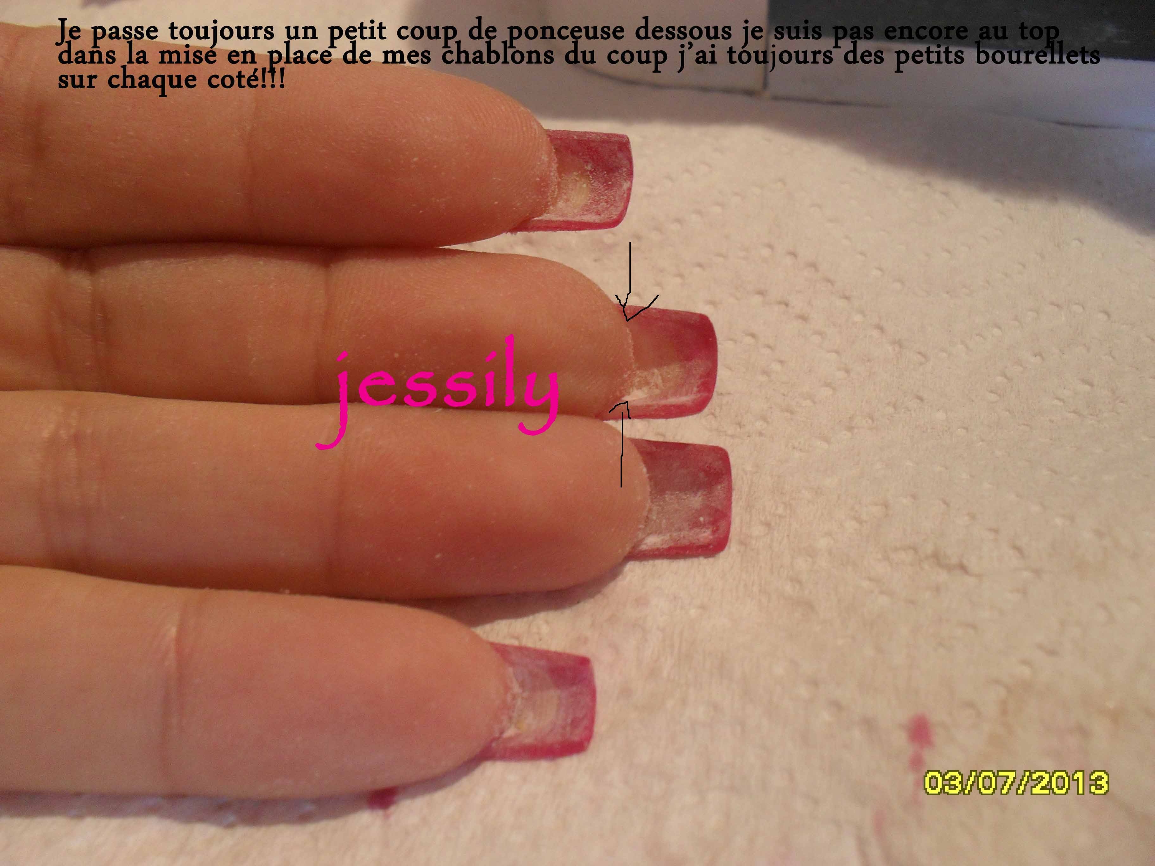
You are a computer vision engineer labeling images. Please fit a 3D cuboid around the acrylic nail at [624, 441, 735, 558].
[{"bbox_3d":[0.009,0.006,0.099,0.009,0.003,0.010,1,52,-2],"label":"acrylic nail"}]

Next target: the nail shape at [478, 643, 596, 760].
[{"bbox_3d":[-0.003,0.020,0.087,0.009,0.003,0.008,3,52,-2],"label":"nail shape"}]

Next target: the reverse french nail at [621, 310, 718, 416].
[{"bbox_3d":[0.008,-0.006,0.106,0.009,0.004,0.012,-2,49,6],"label":"reverse french nail"}]

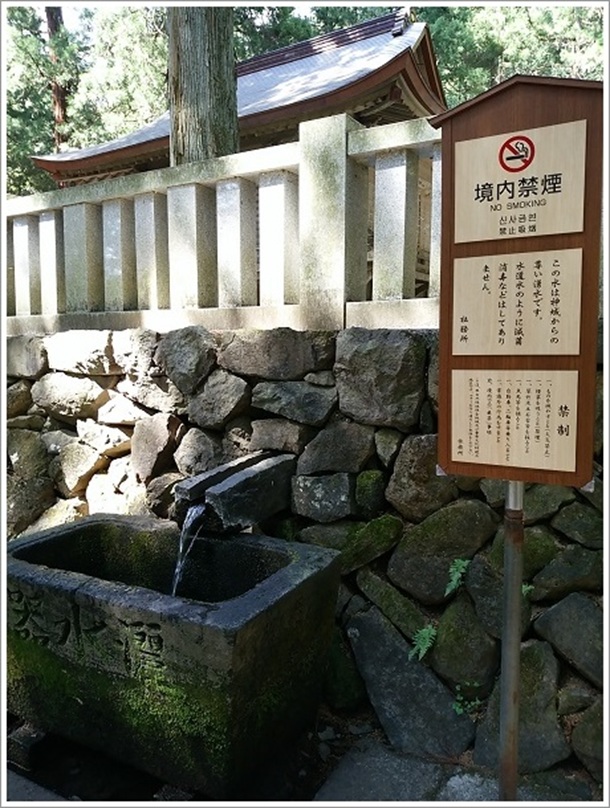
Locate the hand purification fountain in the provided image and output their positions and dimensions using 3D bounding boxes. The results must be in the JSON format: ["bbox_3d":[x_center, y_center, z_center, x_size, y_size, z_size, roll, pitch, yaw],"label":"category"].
[{"bbox_3d":[-0.586,0.710,2.424,1.335,0.925,0.865,3,5,27],"label":"hand purification fountain"}]

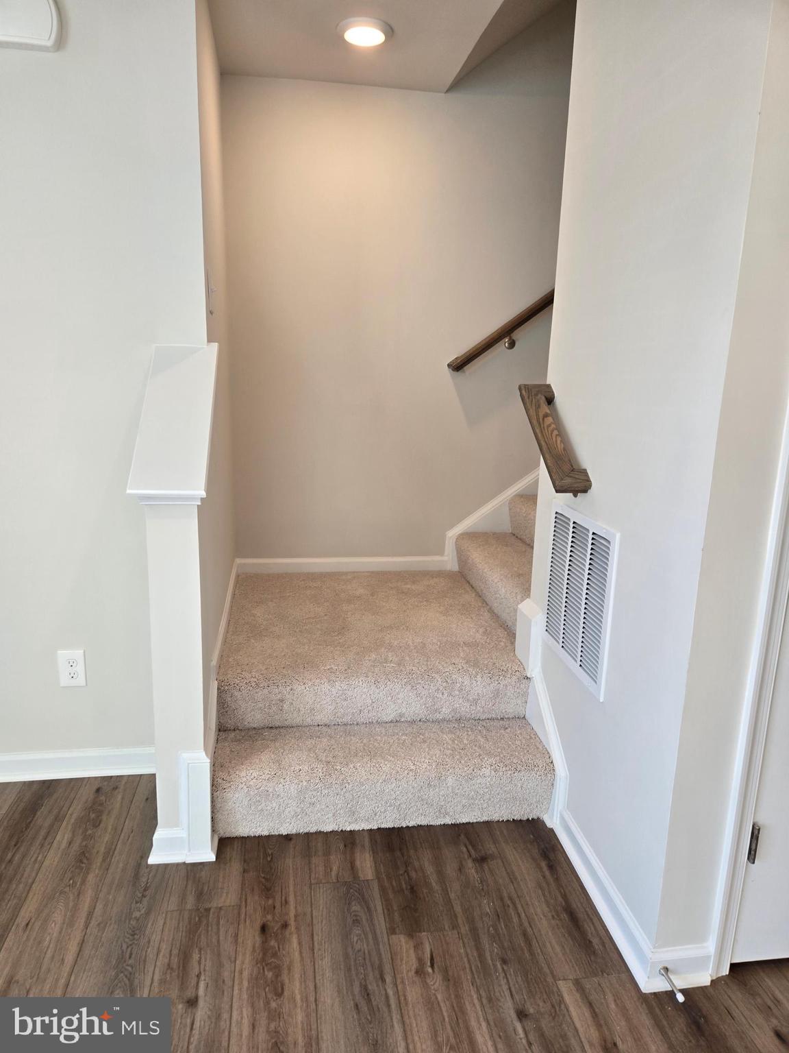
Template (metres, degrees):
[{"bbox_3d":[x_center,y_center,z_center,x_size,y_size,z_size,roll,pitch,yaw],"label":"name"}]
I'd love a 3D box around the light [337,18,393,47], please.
[{"bbox_3d":[-0.102,-1.645,2.349,0.187,0.028,0.187,0,12,-9],"label":"light"}]

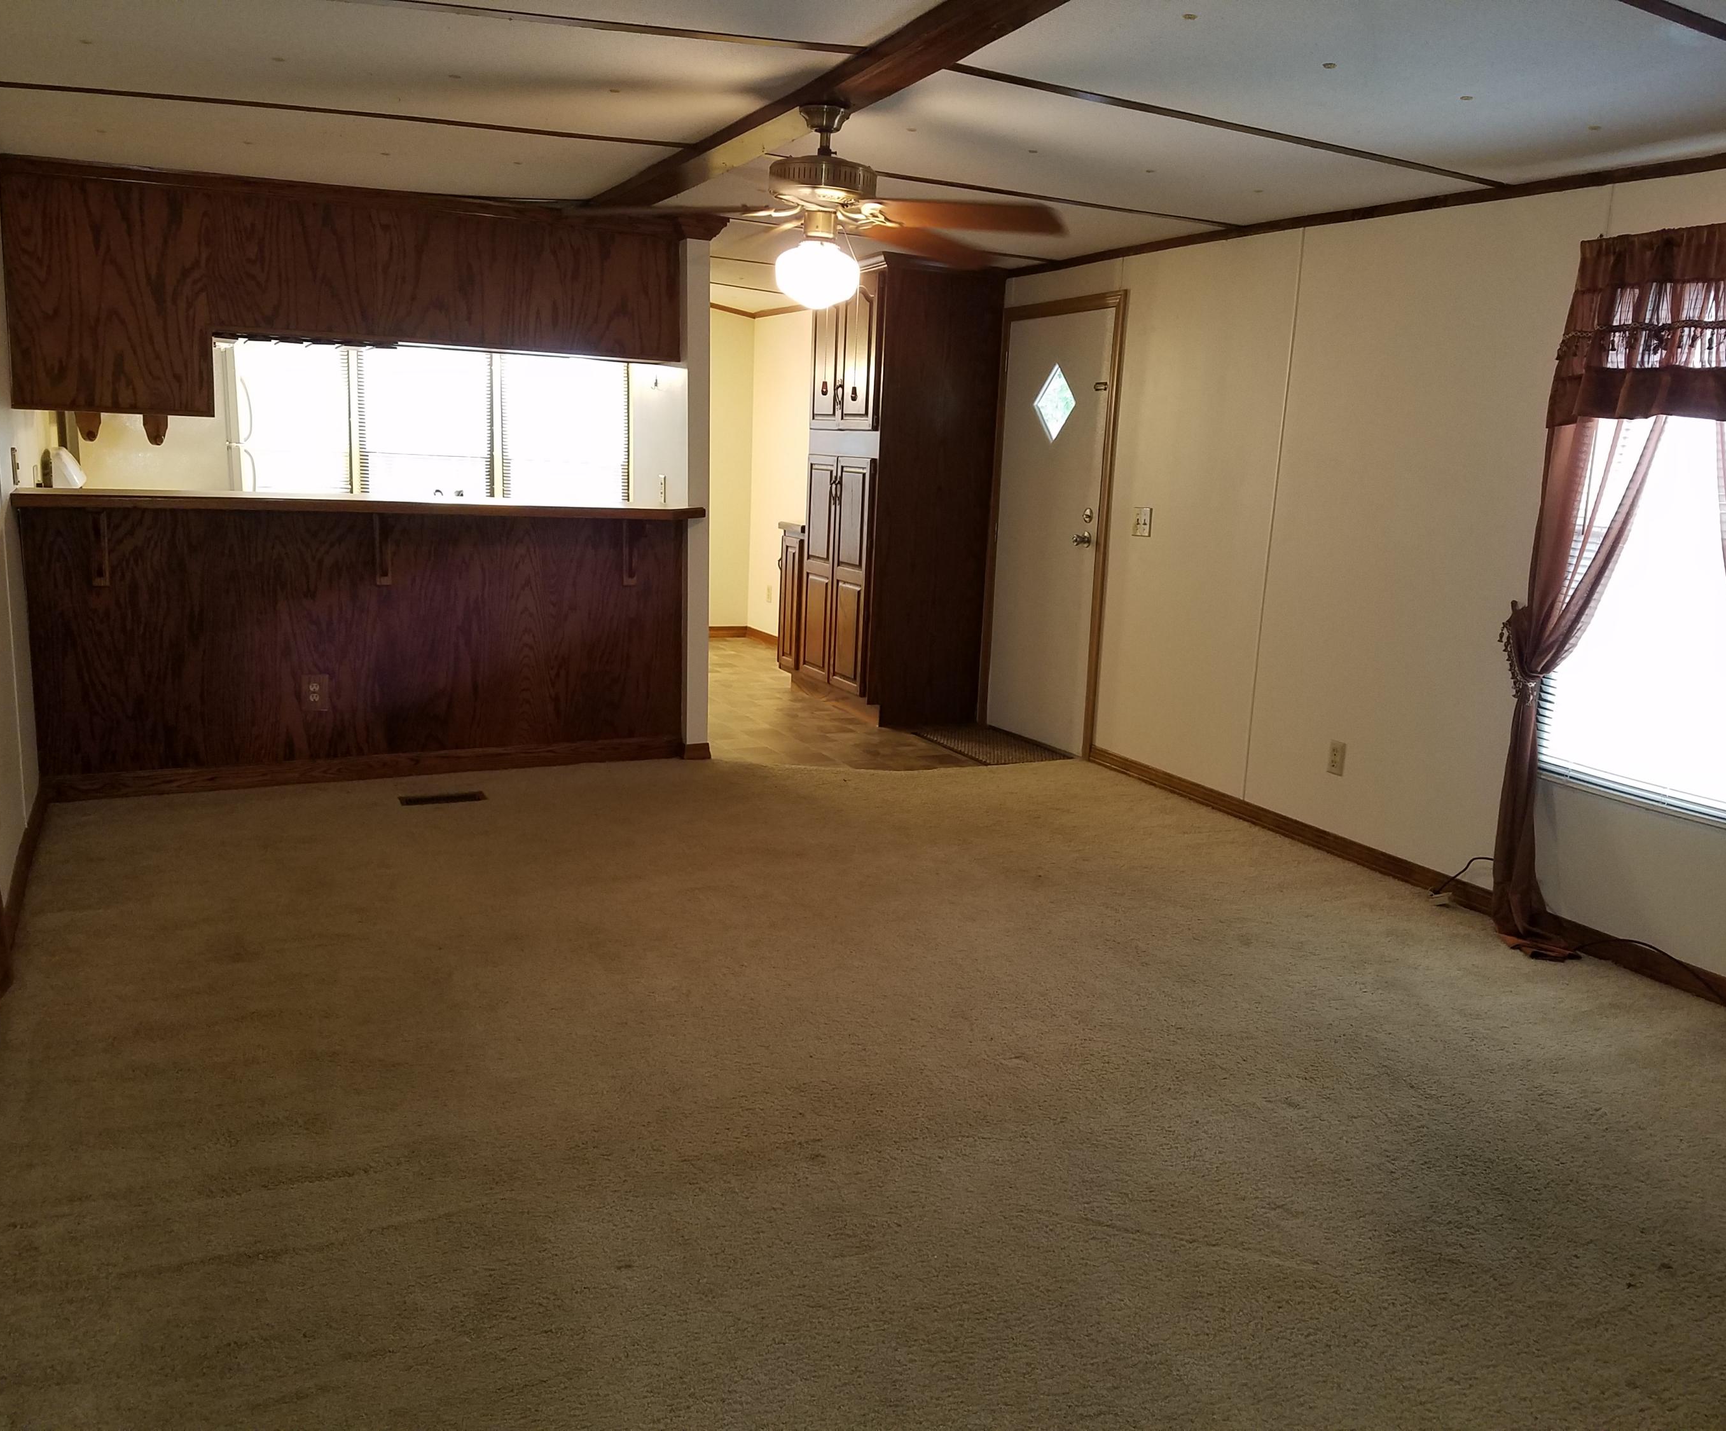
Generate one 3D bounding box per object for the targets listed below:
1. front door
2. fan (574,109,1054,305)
[{"bbox_3d":[0.852,-0.827,6.504,0.055,1.920,0.850,-3,12,-25],"label":"front door"},{"bbox_3d":[-0.108,-1.301,3.681,1.300,0.500,1.300,-3,12,-25],"label":"fan"}]

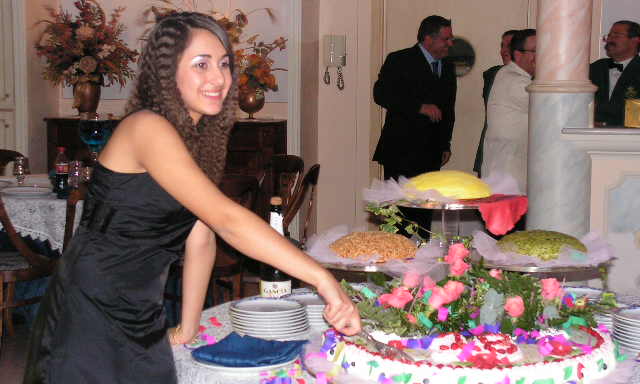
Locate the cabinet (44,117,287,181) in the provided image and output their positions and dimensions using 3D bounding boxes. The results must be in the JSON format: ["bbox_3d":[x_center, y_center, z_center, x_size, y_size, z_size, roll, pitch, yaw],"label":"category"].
[{"bbox_3d":[-1.060,0.043,8.046,1.600,1.070,0.450,1,6,0],"label":"cabinet"}]

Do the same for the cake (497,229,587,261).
[{"bbox_3d":[0.564,0.137,2.950,0.228,0.075,0.228,0,5,0],"label":"cake"}]

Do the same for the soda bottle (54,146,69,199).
[{"bbox_3d":[-1.476,-0.111,6.650,0.080,0.297,0.080,0,5,0],"label":"soda bottle"}]

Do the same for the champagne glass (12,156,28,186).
[{"bbox_3d":[-1.677,-0.120,6.523,0.080,0.168,0.080,1,6,0],"label":"champagne glass"}]

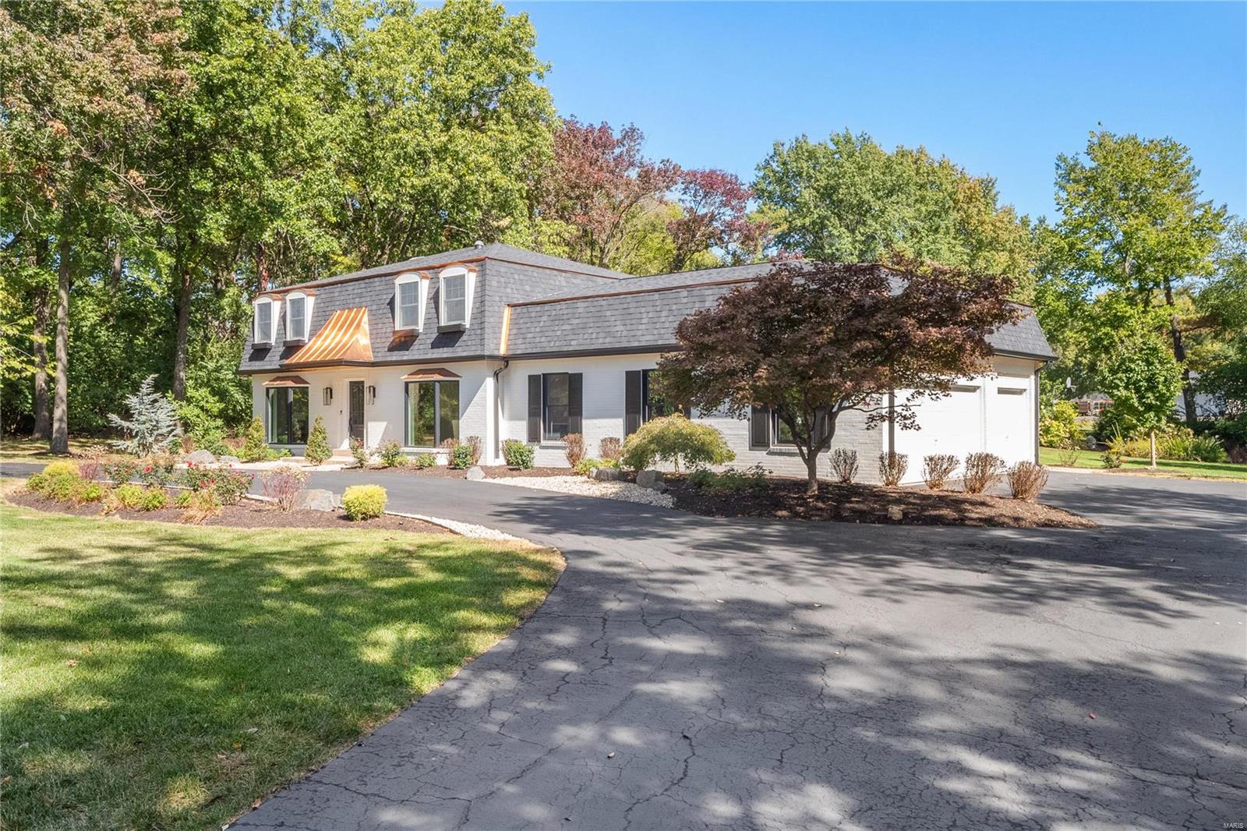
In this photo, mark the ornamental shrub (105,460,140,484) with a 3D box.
[{"bbox_3d":[-9.834,1.107,19.014,0.667,0.496,0.667,0,0,0],"label":"ornamental shrub"}]

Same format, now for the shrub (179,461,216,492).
[{"bbox_3d":[-7.375,1.080,16.800,0.650,0.600,0.620,0,0,0],"label":"shrub"}]

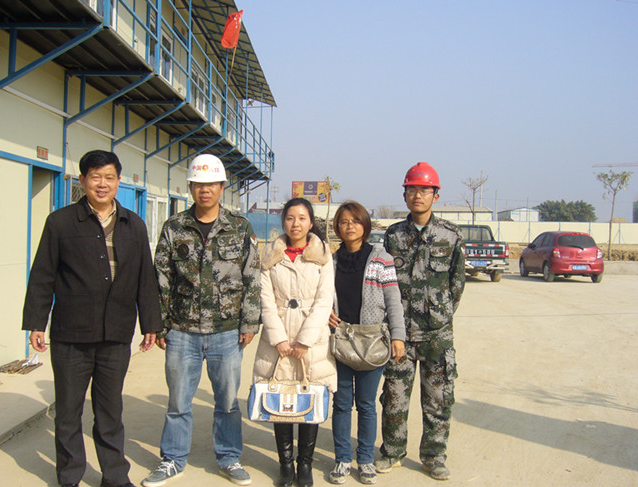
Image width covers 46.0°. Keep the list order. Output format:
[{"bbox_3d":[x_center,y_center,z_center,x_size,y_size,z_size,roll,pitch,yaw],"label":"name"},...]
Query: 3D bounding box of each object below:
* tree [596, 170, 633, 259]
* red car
[{"bbox_3d":[11.925,-1.130,30.300,1.450,3.600,1.400,1,1,0],"label":"tree"},{"bbox_3d":[7.750,0.440,24.250,1.680,1.540,3.780,1,1,-2],"label":"red car"}]

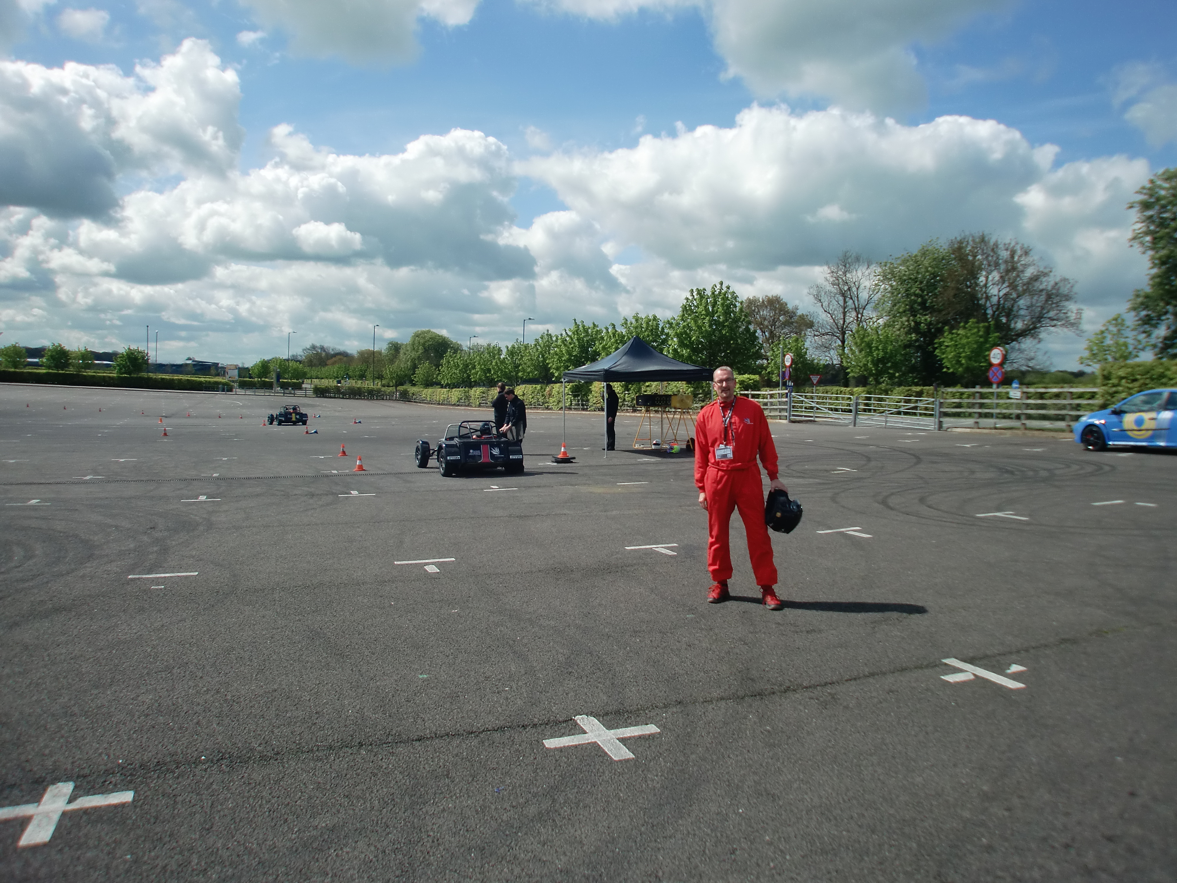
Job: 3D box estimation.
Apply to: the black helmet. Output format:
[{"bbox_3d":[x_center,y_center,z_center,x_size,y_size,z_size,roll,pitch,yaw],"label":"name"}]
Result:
[{"bbox_3d":[1.511,0.542,6.850,0.270,0.330,0.250,18,0,-3],"label":"black helmet"}]

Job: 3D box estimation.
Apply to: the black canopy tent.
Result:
[{"bbox_3d":[1.259,-1.222,23.500,3.000,3.100,3.000,-1,4,-22],"label":"black canopy tent"}]

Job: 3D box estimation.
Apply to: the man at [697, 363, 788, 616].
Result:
[{"bbox_3d":[1.173,0.334,6.900,0.700,1.810,0.420,1,3,12],"label":"man"}]

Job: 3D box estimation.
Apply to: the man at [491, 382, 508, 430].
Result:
[{"bbox_3d":[-2.194,-0.577,22.200,0.420,1.800,0.520,3,4,41],"label":"man"}]

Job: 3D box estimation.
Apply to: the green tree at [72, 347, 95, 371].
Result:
[{"bbox_3d":[-73.160,-11.650,128.000,3.400,4.200,3.300,0,3,0],"label":"green tree"}]

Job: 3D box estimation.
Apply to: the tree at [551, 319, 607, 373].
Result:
[{"bbox_3d":[-0.721,-5.767,66.000,4.000,6.796,4.000,0,3,0],"label":"tree"}]

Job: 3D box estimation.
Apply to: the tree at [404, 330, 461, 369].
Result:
[{"bbox_3d":[-27.650,-14.026,155.000,10.500,11.124,10.500,0,3,0],"label":"tree"}]

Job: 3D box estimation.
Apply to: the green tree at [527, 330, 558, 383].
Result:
[{"bbox_3d":[-3.607,-5.998,73.000,3.000,6.302,3.100,0,3,0],"label":"green tree"}]

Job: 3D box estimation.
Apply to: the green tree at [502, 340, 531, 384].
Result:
[{"bbox_3d":[-6.450,-6.163,79.000,2.800,5.834,2.900,0,3,0],"label":"green tree"}]

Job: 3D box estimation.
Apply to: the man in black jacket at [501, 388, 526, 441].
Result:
[{"bbox_3d":[-1.538,-0.275,18.250,0.550,1.720,0.500,-2,4,-27],"label":"man in black jacket"}]

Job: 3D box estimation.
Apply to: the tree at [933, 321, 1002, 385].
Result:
[{"bbox_3d":[19.737,-3.828,46.000,3.300,5.024,3.300,0,3,0],"label":"tree"}]

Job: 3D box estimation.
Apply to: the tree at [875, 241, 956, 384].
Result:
[{"bbox_3d":[25.074,-9.018,68.000,6.600,12.873,6.600,0,3,0],"label":"tree"}]

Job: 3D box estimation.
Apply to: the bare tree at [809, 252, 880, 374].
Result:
[{"bbox_3d":[23.175,-10.193,80.000,7.000,13.500,7.000,0,3,0],"label":"bare tree"}]

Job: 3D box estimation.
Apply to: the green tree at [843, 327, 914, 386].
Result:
[{"bbox_3d":[16.683,-4.138,51.000,4.000,5.040,4.000,0,3,0],"label":"green tree"}]

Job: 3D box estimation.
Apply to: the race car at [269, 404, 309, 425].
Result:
[{"bbox_3d":[-16.035,-1.393,47.000,1.575,1.080,3.100,-2,4,-29],"label":"race car"}]

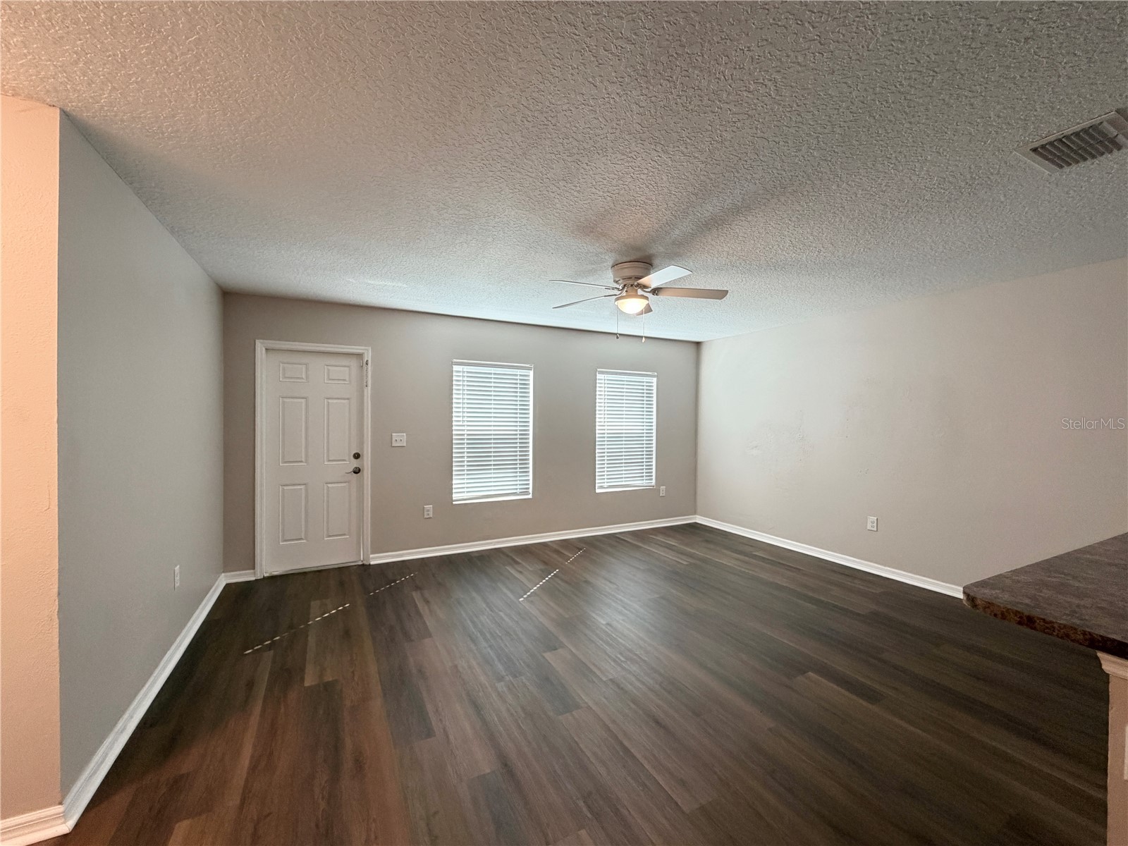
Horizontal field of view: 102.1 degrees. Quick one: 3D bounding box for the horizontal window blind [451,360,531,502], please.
[{"bbox_3d":[-0.768,0.091,4.996,0.903,1.495,0.066,0,1,-27],"label":"horizontal window blind"}]

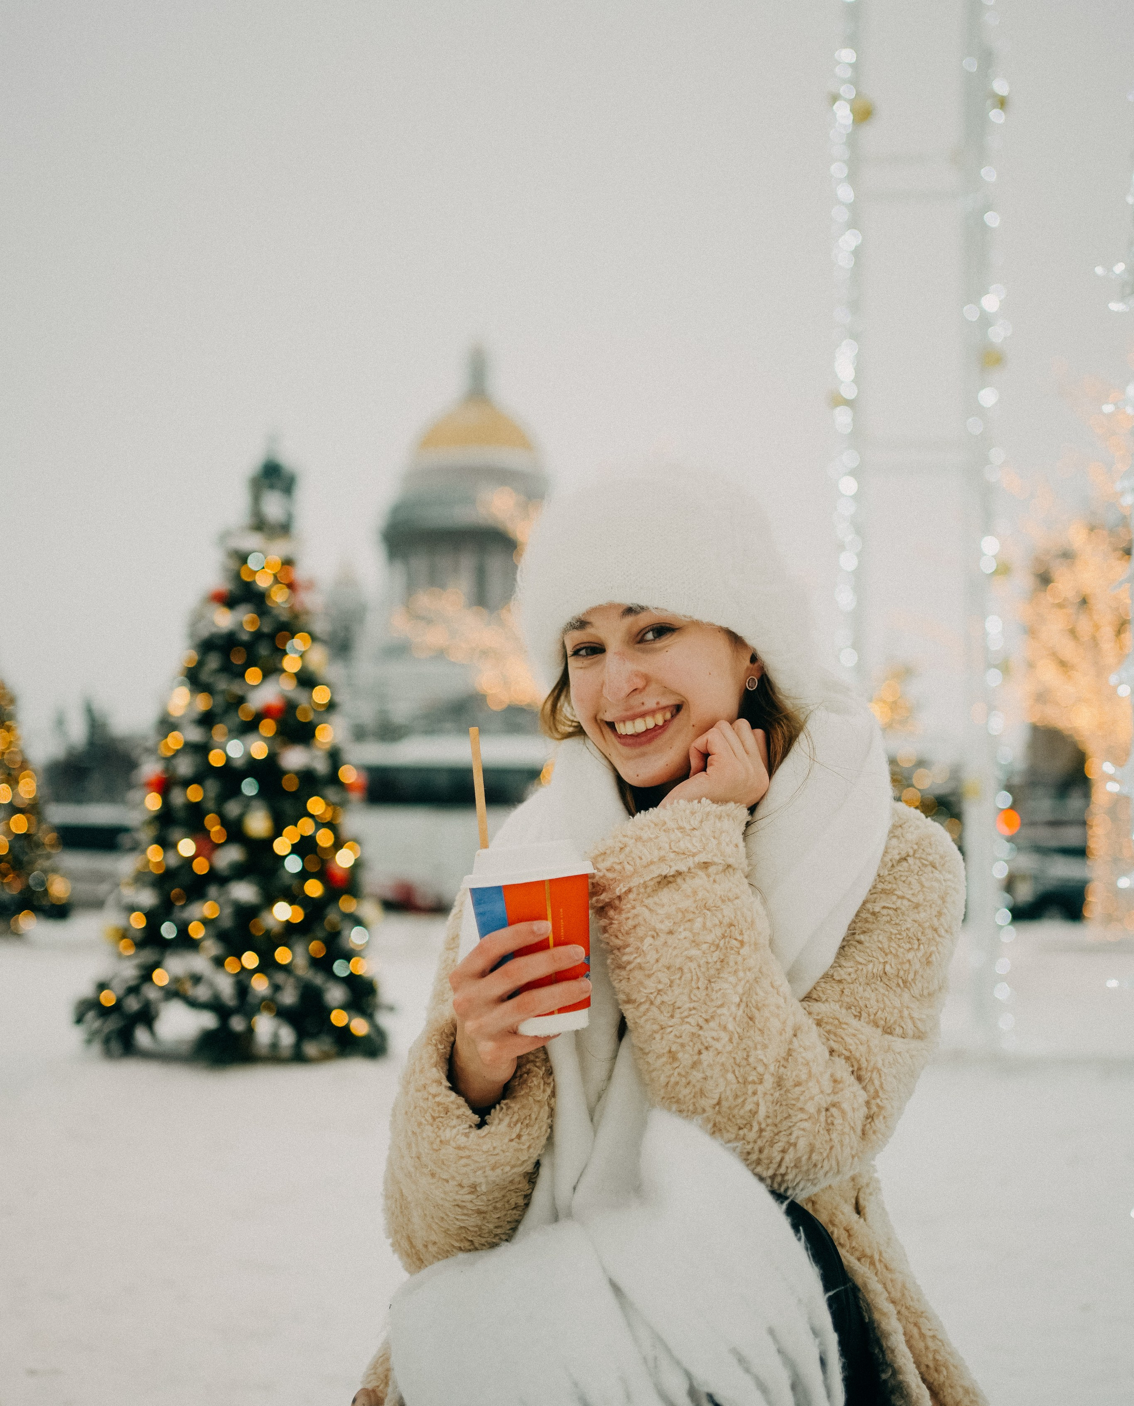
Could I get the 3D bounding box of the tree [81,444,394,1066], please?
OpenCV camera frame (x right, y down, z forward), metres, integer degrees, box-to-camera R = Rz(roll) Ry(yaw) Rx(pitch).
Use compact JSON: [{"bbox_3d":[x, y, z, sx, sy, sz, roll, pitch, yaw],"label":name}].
[{"bbox_3d":[-1.281,0.162,6.400,1.170,2.270,1.170,2,-4,-11],"label":"tree"}]

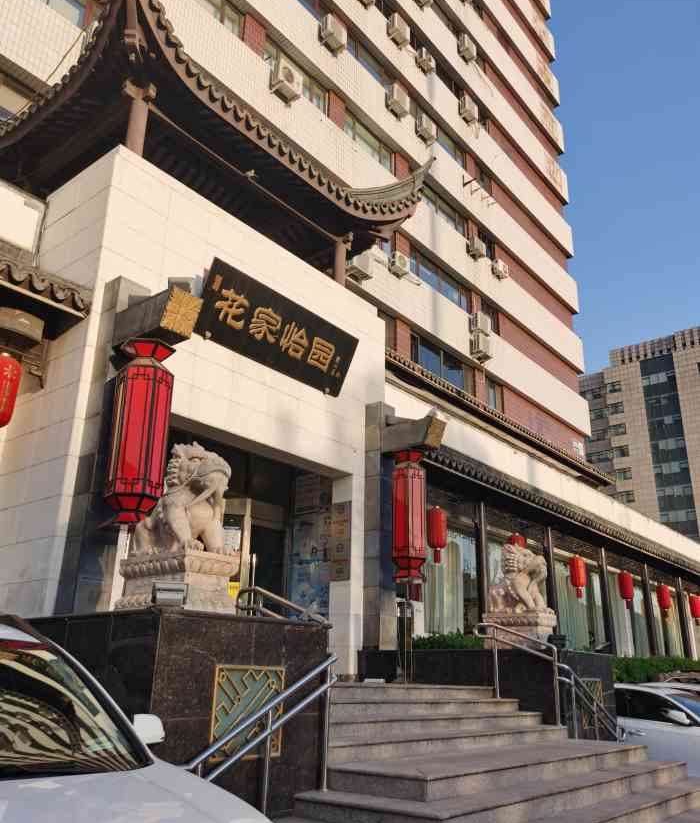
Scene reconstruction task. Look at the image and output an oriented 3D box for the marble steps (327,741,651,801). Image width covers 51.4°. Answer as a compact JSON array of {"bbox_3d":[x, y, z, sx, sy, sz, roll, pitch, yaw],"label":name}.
[{"bbox_3d":[1.658,3.443,7.136,1.000,0.155,4.630,-15,-26,37],"label":"marble steps"}]

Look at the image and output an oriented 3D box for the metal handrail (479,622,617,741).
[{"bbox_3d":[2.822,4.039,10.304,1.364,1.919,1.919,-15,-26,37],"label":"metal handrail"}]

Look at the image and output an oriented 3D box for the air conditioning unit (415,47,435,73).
[{"bbox_3d":[2.971,-13.597,28.285,0.290,0.560,0.790,-15,-26,37],"label":"air conditioning unit"}]

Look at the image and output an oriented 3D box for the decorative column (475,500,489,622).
[{"bbox_3d":[3.155,3.964,17.076,0.202,3.687,0.202,-15,-26,37],"label":"decorative column"}]

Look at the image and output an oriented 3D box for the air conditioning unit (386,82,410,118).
[{"bbox_3d":[1.731,-10.892,25.525,0.333,0.576,0.798,-15,-26,37],"label":"air conditioning unit"}]

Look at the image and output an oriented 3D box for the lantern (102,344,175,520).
[{"bbox_3d":[-2.419,0.192,8.258,0.626,2.081,0.626,-15,-26,37],"label":"lantern"}]

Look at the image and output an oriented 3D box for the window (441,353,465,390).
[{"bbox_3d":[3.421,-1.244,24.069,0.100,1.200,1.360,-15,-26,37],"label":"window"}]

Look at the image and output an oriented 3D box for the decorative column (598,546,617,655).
[{"bbox_3d":[7.406,5.659,21.060,0.210,3.350,0.250,-15,-26,37],"label":"decorative column"}]

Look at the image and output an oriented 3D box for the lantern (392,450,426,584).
[{"bbox_3d":[0.926,1.582,11.184,0.500,2.054,0.500,-15,-26,37],"label":"lantern"}]

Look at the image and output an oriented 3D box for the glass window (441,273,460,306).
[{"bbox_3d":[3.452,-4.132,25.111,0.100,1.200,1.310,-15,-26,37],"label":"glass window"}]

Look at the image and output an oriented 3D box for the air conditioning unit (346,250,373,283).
[{"bbox_3d":[0.242,-4.277,21.373,0.333,0.566,0.828,-15,-26,37],"label":"air conditioning unit"}]

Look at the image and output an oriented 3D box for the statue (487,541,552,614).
[{"bbox_3d":[2.560,2.528,10.919,0.760,0.940,0.470,-15,-26,37],"label":"statue"}]

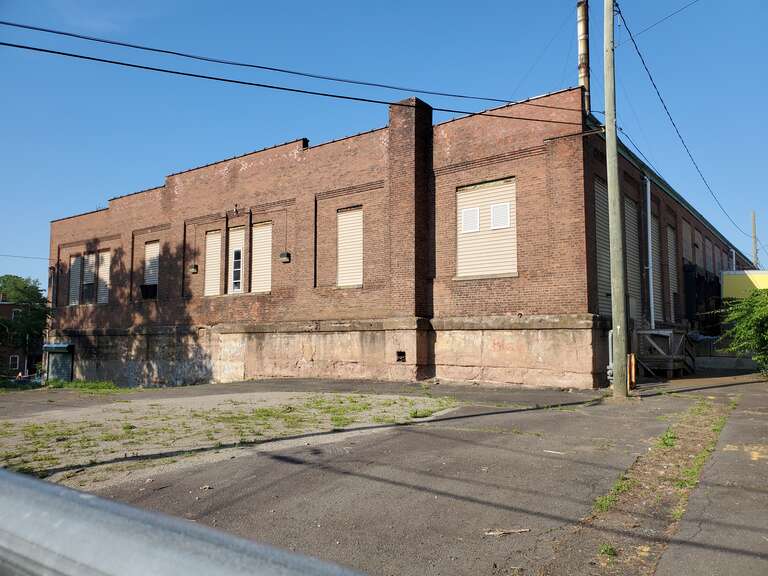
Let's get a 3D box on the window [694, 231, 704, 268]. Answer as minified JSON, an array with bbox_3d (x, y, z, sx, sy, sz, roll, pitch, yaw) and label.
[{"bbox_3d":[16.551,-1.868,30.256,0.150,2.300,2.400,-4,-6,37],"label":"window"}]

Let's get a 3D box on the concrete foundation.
[{"bbox_3d":[-7.183,2.871,23.464,31.000,2.800,1.200,-4,-6,38],"label":"concrete foundation"}]

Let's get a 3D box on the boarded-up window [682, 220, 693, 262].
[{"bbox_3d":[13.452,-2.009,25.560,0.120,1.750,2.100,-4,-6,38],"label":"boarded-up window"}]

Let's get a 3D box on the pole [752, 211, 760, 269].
[{"bbox_3d":[29.857,-0.377,45.982,0.310,11.790,0.310,-4,-6,38],"label":"pole"}]

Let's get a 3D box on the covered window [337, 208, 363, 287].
[{"bbox_3d":[-1.141,-1.383,19.673,1.170,2.780,0.130,-4,-6,38],"label":"covered window"}]

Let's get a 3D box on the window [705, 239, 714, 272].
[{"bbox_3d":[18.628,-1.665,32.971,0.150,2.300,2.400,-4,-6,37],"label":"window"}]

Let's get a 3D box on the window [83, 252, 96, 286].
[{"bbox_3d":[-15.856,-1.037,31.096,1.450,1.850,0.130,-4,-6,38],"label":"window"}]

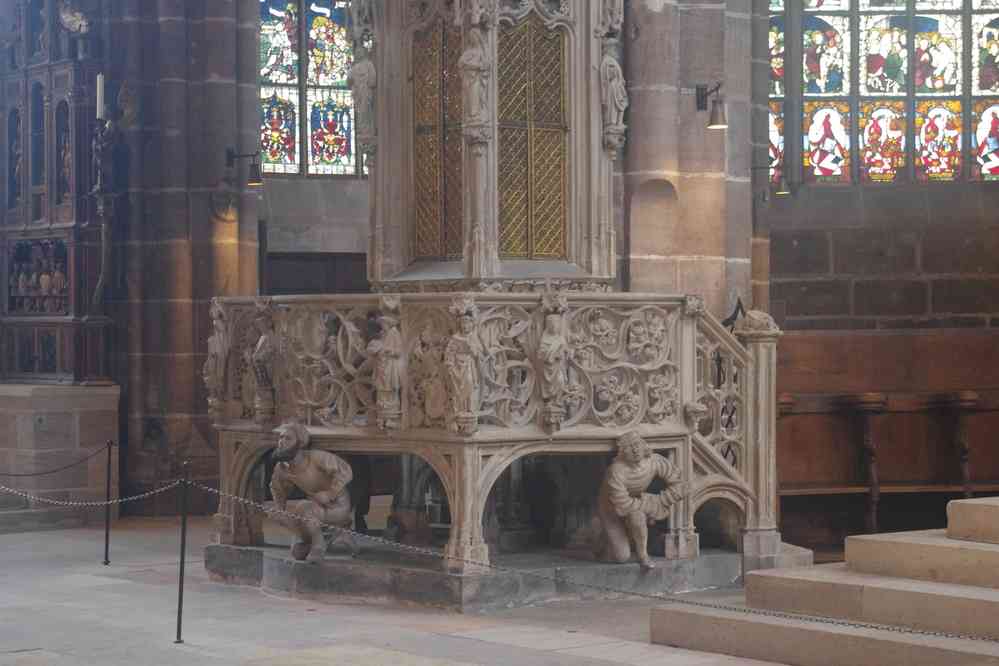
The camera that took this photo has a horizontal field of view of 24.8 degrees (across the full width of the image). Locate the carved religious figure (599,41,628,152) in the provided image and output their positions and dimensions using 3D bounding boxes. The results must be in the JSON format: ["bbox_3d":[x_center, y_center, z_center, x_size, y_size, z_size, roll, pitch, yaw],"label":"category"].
[{"bbox_3d":[0.742,-1.532,14.800,0.200,0.740,0.200,0,0,21],"label":"carved religious figure"}]

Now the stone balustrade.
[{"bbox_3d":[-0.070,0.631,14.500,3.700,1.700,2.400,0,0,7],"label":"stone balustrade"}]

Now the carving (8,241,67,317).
[{"bbox_3d":[-4.102,-0.502,20.200,0.880,0.680,0.160,0,0,44],"label":"carving"}]

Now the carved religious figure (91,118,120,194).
[{"bbox_3d":[-3.489,-1.550,20.100,0.250,0.690,0.240,0,0,23],"label":"carved religious figure"}]

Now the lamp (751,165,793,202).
[{"bbox_3d":[2.695,-1.478,22.500,0.220,0.350,0.360,0,0,-41],"label":"lamp"}]

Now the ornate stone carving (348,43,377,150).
[{"bbox_3d":[-0.897,-1.549,14.900,0.200,0.710,0.200,0,0,-21],"label":"ornate stone carving"}]

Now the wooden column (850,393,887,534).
[{"bbox_3d":[2.546,0.949,15.700,0.250,1.070,0.280,0,0,-16],"label":"wooden column"}]

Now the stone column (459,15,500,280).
[{"bbox_3d":[-0.124,-1.154,14.150,0.260,1.660,0.300,0,0,6],"label":"stone column"}]

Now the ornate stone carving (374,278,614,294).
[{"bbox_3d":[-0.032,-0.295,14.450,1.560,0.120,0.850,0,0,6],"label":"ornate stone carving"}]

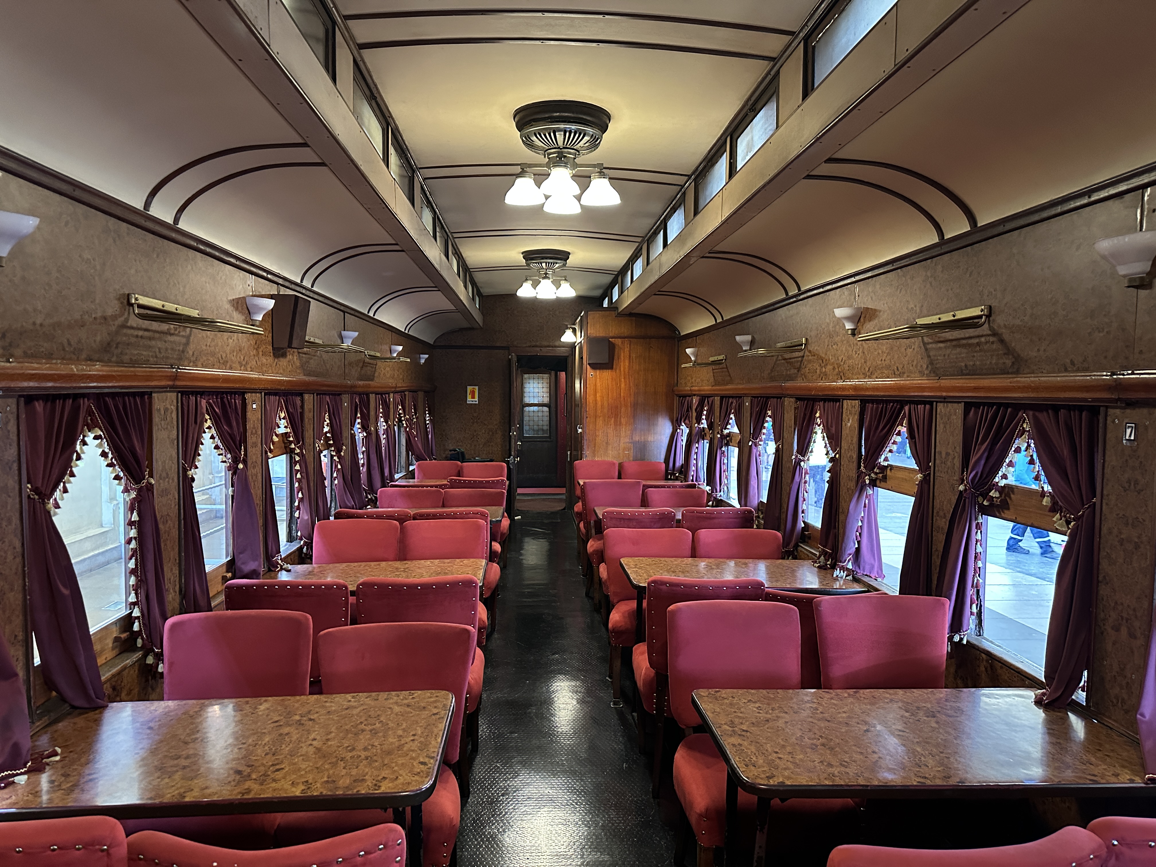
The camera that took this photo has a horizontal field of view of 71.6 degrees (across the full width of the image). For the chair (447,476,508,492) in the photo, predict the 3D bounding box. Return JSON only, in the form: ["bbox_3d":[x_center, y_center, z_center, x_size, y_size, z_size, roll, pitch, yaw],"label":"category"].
[{"bbox_3d":[-0.878,0.803,7.114,0.520,0.875,0.560,0,3,-3],"label":"chair"}]

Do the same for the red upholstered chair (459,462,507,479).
[{"bbox_3d":[-0.964,0.729,8.117,0.485,0.845,0.530,0,3,-3],"label":"red upholstered chair"}]

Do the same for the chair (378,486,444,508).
[{"bbox_3d":[-1.267,0.867,5.855,0.486,0.880,0.530,0,3,-3],"label":"chair"}]

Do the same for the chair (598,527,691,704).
[{"bbox_3d":[0.379,0.944,4.245,0.485,0.845,0.530,0,3,-3],"label":"chair"}]

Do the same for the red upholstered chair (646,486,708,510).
[{"bbox_3d":[0.756,0.854,6.038,0.485,0.845,0.530,0,3,-3],"label":"red upholstered chair"}]

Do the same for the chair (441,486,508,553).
[{"bbox_3d":[-0.824,0.860,6.282,0.520,0.850,0.570,0,3,-3],"label":"chair"}]

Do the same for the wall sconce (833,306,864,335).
[{"bbox_3d":[1.259,-0.528,3.783,0.135,0.132,0.132,0,3,-3],"label":"wall sconce"}]

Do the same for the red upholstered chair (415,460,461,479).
[{"bbox_3d":[-1.373,0.726,7.746,0.456,0.890,0.525,0,3,-3],"label":"red upholstered chair"}]

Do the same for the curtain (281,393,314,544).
[{"bbox_3d":[-1.471,0.197,4.304,0.146,0.787,0.404,0,3,-3],"label":"curtain"}]

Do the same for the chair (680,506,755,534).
[{"bbox_3d":[0.885,0.914,5.451,0.486,0.880,0.530,0,3,-3],"label":"chair"}]

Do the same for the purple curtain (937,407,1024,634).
[{"bbox_3d":[1.308,0.301,2.664,0.172,0.778,0.378,0,3,-3],"label":"purple curtain"}]

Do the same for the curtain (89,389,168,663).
[{"bbox_3d":[-1.431,0.340,2.538,0.120,0.930,0.430,0,3,-3],"label":"curtain"}]

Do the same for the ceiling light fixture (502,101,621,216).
[{"bbox_3d":[-0.072,-1.260,3.688,0.550,0.396,0.550,0,3,-3],"label":"ceiling light fixture"}]

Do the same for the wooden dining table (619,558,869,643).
[{"bbox_3d":[0.751,1.039,3.876,1.025,0.760,0.610,0,3,-3],"label":"wooden dining table"}]

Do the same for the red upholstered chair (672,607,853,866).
[{"bbox_3d":[0.549,1.044,2.676,0.510,0.875,0.560,0,3,-3],"label":"red upholstered chair"}]

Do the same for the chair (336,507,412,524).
[{"bbox_3d":[-1.257,0.904,5.163,0.486,0.880,0.530,0,3,-3],"label":"chair"}]

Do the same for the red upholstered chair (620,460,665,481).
[{"bbox_3d":[0.701,0.766,8.204,0.486,0.880,0.530,0,3,-3],"label":"red upholstered chair"}]

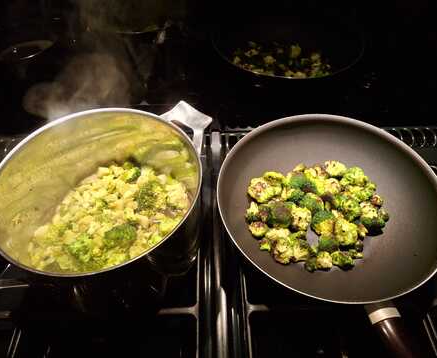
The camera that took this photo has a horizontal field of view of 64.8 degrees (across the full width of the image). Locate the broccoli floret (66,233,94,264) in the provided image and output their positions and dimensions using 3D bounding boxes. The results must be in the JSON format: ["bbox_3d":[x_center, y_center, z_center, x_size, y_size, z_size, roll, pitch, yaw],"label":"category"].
[{"bbox_3d":[-0.168,0.085,0.419,0.033,0.029,0.036,-3,51,0],"label":"broccoli floret"}]

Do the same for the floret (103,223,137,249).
[{"bbox_3d":[-0.123,0.070,0.429,0.042,0.030,0.032,-3,51,0],"label":"floret"}]

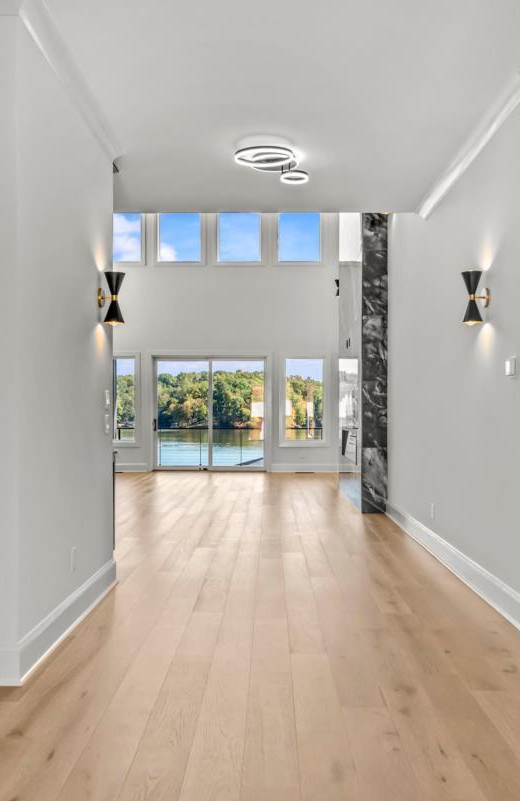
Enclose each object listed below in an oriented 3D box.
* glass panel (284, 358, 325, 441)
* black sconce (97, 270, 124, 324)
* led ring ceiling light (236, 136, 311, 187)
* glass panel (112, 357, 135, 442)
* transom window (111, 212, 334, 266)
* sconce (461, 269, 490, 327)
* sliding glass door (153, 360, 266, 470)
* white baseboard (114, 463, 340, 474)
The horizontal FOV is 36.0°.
[{"bbox_3d":[0.915,-0.006,16.754,0.909,1.790,0.100,0,-1,1],"label":"glass panel"},{"bbox_3d":[-0.960,-0.664,5.183,0.180,0.325,0.135,0,-1,1],"label":"black sconce"},{"bbox_3d":[0.094,-1.715,5.800,0.540,0.120,0.600,0,-1,1],"label":"led ring ceiling light"},{"bbox_3d":[-3.021,-0.012,16.811,0.881,1.786,0.100,0,-1,1],"label":"glass panel"},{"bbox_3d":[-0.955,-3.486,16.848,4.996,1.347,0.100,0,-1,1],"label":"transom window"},{"bbox_3d":[1.375,-0.654,5.109,0.180,0.325,0.135,0,-1,1],"label":"sconce"},{"bbox_3d":[-1.051,0.282,16.777,2.396,2.435,0.130,0,-1,1],"label":"sliding glass door"},{"bbox_3d":[-0.768,1.413,16.721,4.852,0.188,0.025,0,-1,1],"label":"white baseboard"}]

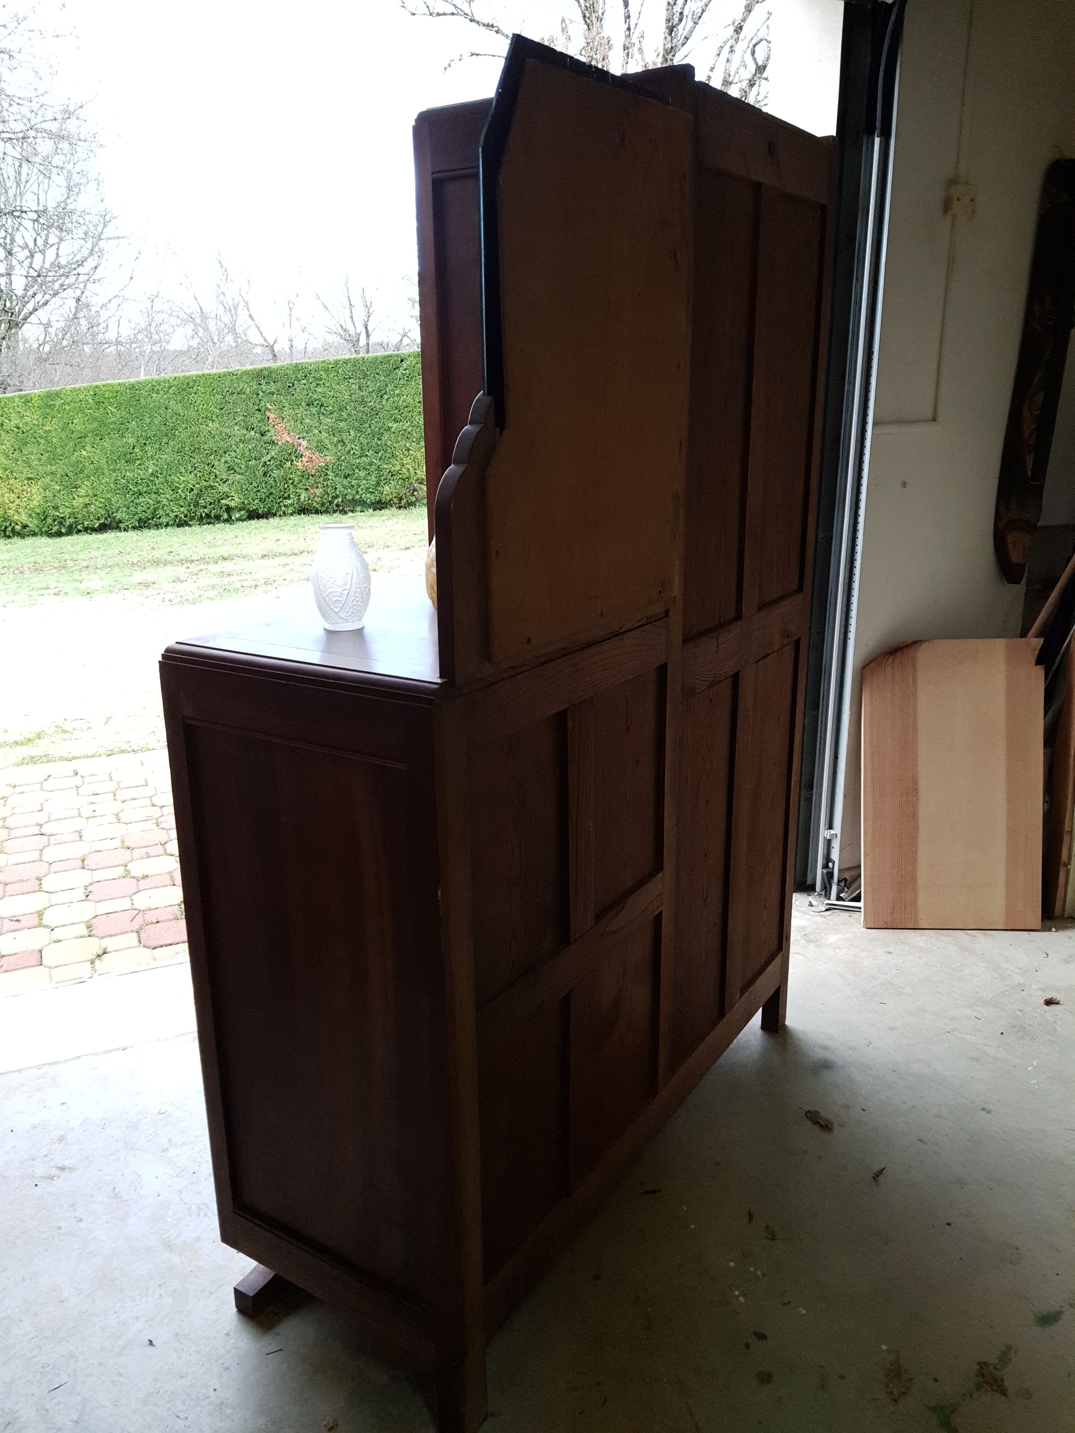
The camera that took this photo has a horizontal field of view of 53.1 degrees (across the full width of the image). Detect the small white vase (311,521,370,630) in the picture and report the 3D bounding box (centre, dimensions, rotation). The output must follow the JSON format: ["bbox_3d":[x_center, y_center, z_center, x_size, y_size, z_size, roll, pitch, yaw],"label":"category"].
[{"bbox_3d":[-0.285,-0.202,1.560,0.085,0.148,0.085,-1,16,0],"label":"small white vase"}]

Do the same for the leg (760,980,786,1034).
[{"bbox_3d":[0.552,0.667,2.506,0.043,0.128,0.046,9,18,31],"label":"leg"}]

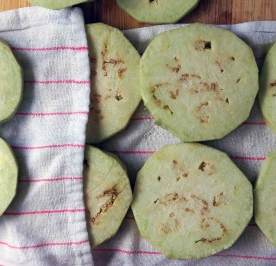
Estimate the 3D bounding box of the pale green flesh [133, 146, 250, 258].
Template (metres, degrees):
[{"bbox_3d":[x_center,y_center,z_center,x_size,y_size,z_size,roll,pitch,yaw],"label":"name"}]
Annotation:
[{"bbox_3d":[0.042,0.052,0.697,0.091,0.013,0.088,0,87,0],"label":"pale green flesh"}]

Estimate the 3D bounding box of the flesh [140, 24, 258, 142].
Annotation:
[{"bbox_3d":[0.047,-0.037,0.697,0.090,0.013,0.089,0,87,0],"label":"flesh"}]

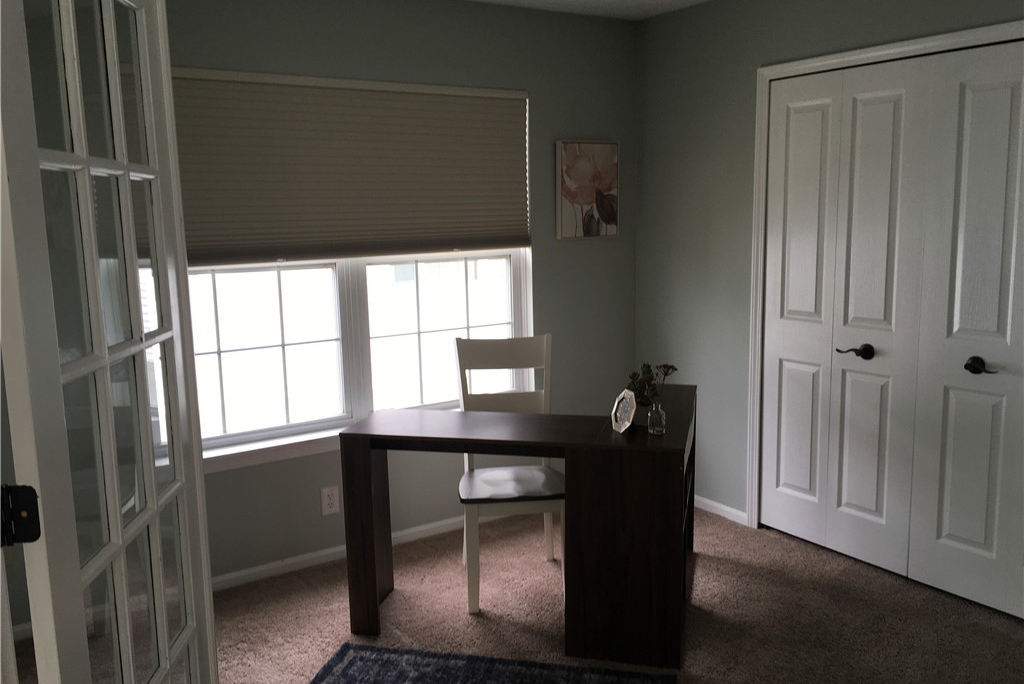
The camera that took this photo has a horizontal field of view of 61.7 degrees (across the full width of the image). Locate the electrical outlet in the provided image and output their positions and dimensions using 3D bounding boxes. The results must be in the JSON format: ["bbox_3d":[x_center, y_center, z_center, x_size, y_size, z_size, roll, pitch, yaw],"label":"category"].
[{"bbox_3d":[-0.786,0.692,3.728,0.074,0.119,0.010,-7,11,-33],"label":"electrical outlet"}]

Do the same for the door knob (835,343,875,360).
[{"bbox_3d":[1.390,0.041,3.477,0.060,0.065,0.135,-7,11,-33],"label":"door knob"}]

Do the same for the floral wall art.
[{"bbox_3d":[0.382,-0.754,4.279,0.365,0.472,0.035,-7,11,-33],"label":"floral wall art"}]

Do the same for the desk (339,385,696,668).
[{"bbox_3d":[0.102,0.627,3.408,1.183,0.746,1.005,1,9,14],"label":"desk"}]

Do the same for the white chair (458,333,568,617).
[{"bbox_3d":[0.007,0.502,3.443,0.455,0.985,0.525,-2,9,-7],"label":"white chair"}]

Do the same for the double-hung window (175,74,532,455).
[{"bbox_3d":[-0.675,-0.366,3.691,1.795,1.470,0.110,-7,11,-33],"label":"double-hung window"}]

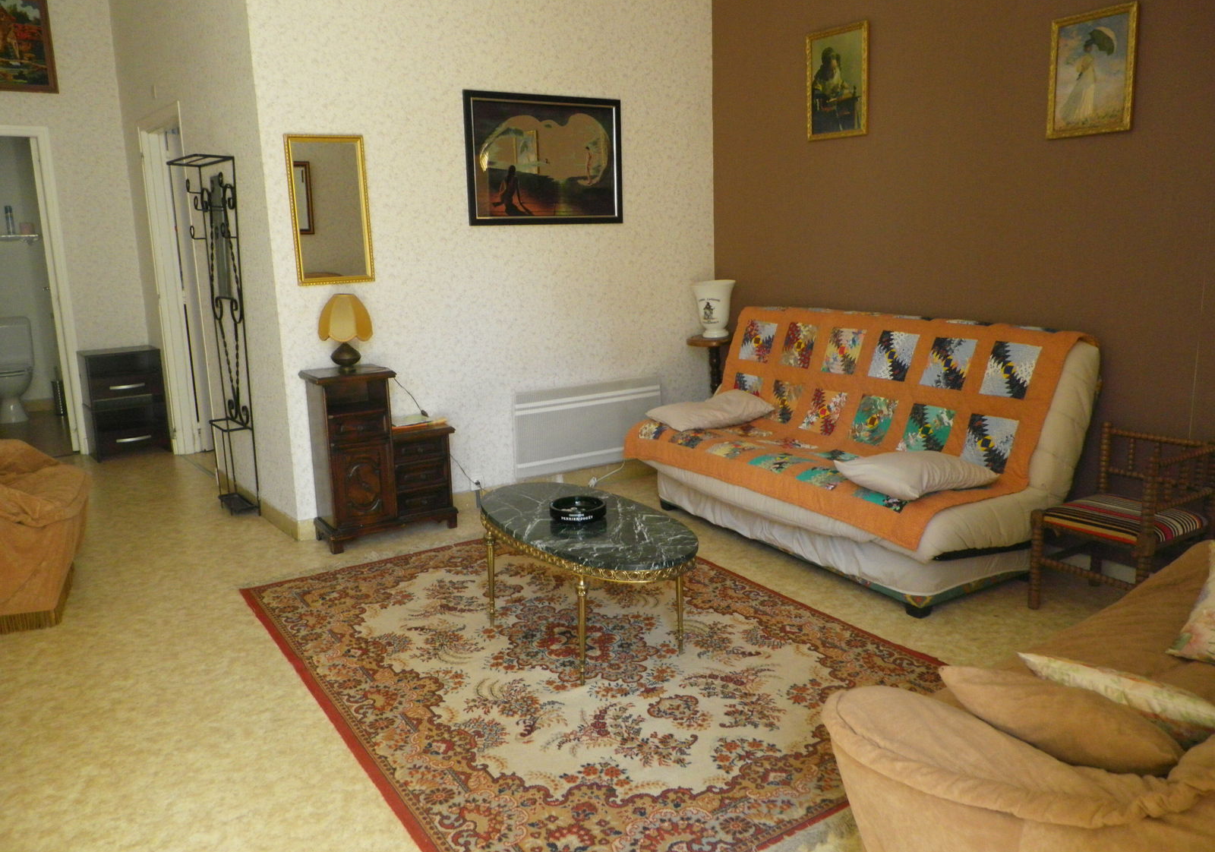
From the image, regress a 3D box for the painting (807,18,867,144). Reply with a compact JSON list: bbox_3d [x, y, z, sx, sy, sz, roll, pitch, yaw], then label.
[{"bbox_3d":[1.062,-1.584,4.556,0.033,0.487,0.395,-8,13,-30],"label":"painting"}]

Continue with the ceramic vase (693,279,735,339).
[{"bbox_3d":[0.570,-0.625,5.270,0.230,0.296,0.230,-2,11,0],"label":"ceramic vase"}]

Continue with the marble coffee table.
[{"bbox_3d":[-0.084,0.507,3.311,0.507,0.407,1.135,-8,13,-30],"label":"marble coffee table"}]

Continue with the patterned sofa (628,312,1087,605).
[{"bbox_3d":[0.932,0.035,4.183,0.868,0.961,1.916,-8,13,-30],"label":"patterned sofa"}]

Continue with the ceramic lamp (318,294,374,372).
[{"bbox_3d":[-1.157,-0.408,4.340,0.240,0.342,0.240,-8,13,-30],"label":"ceramic lamp"}]

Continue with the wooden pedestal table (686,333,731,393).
[{"bbox_3d":[0.594,-0.091,5.372,0.304,0.778,0.304,-8,13,-30],"label":"wooden pedestal table"}]

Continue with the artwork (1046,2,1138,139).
[{"bbox_3d":[1.724,-1.257,3.513,0.033,0.419,0.327,-8,13,-30],"label":"artwork"}]

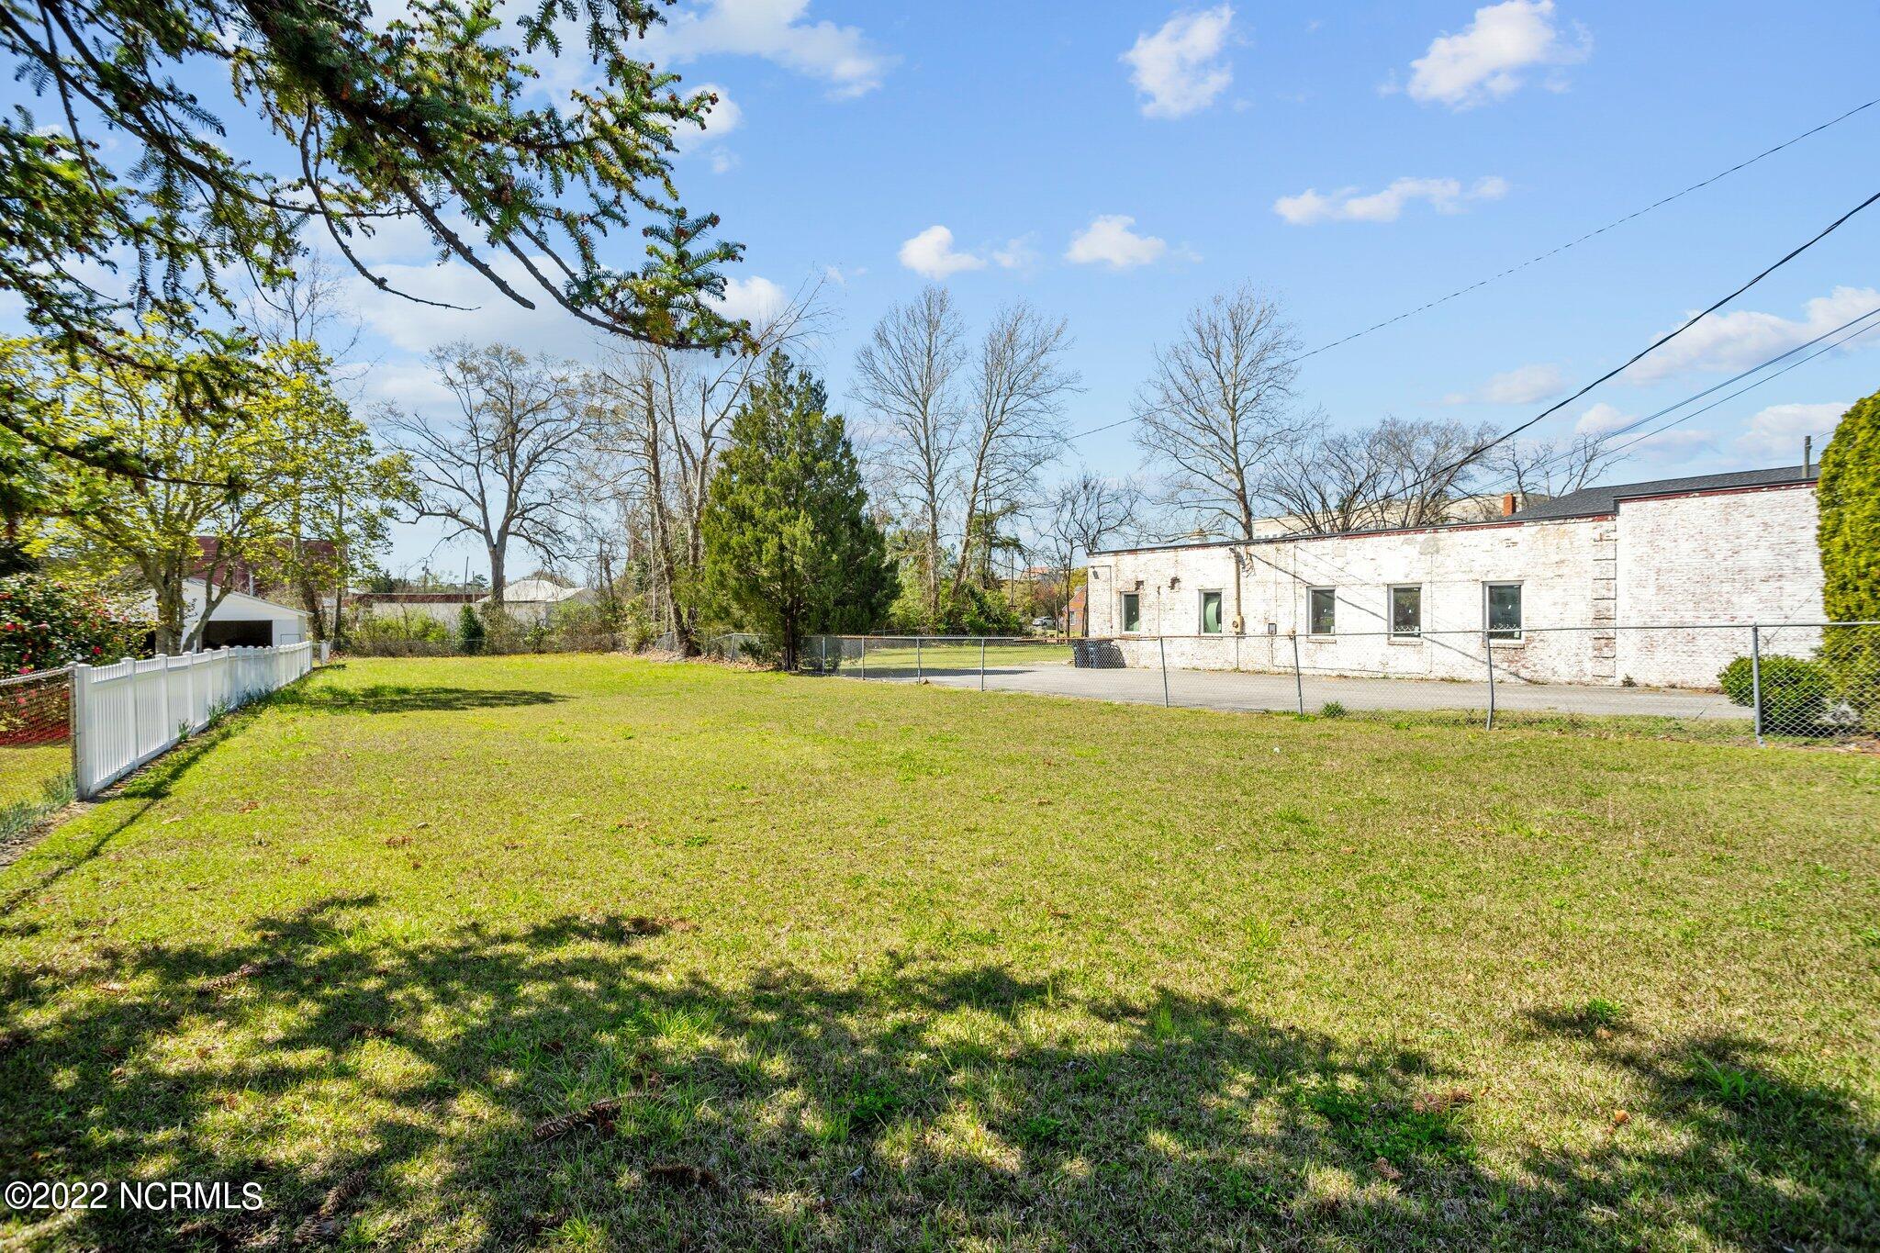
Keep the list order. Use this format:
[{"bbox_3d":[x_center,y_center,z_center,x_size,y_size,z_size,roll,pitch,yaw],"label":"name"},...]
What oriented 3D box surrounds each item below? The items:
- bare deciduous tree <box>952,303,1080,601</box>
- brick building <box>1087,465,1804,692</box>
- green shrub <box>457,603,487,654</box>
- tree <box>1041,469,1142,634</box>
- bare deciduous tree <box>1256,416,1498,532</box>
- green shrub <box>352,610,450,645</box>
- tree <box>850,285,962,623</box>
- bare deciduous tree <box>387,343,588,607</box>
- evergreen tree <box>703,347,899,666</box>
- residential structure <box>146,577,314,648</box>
[{"bbox_3d":[5.794,-11.874,68.000,9.640,25.770,9.160,0,0,5],"label":"bare deciduous tree"},{"bbox_3d":[15.200,-0.870,25.300,10.000,4.600,21.000,-1,1,-34],"label":"brick building"},{"bbox_3d":[-29.800,0.190,56.500,1.800,3.350,1.750,0,1,0],"label":"green shrub"},{"bbox_3d":[10.200,-4.700,60.000,7.000,12.000,6.600,0,1,0],"label":"tree"},{"bbox_3d":[26.482,-5.921,53.000,12.790,13.600,10.230,0,0,27],"label":"bare deciduous tree"},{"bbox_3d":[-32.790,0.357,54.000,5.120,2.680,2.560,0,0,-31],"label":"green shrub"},{"bbox_3d":[-2.419,-12.549,68.000,8.550,27.120,8.120,0,0,-2],"label":"tree"},{"bbox_3d":[-31.400,-8.800,61.500,13.600,21.700,13.200,0,1,0],"label":"bare deciduous tree"},{"bbox_3d":[-4.900,-4.000,30.700,6.600,10.950,6.400,0,1,0],"label":"evergreen tree"},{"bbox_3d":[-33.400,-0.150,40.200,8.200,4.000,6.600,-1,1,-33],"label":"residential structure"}]

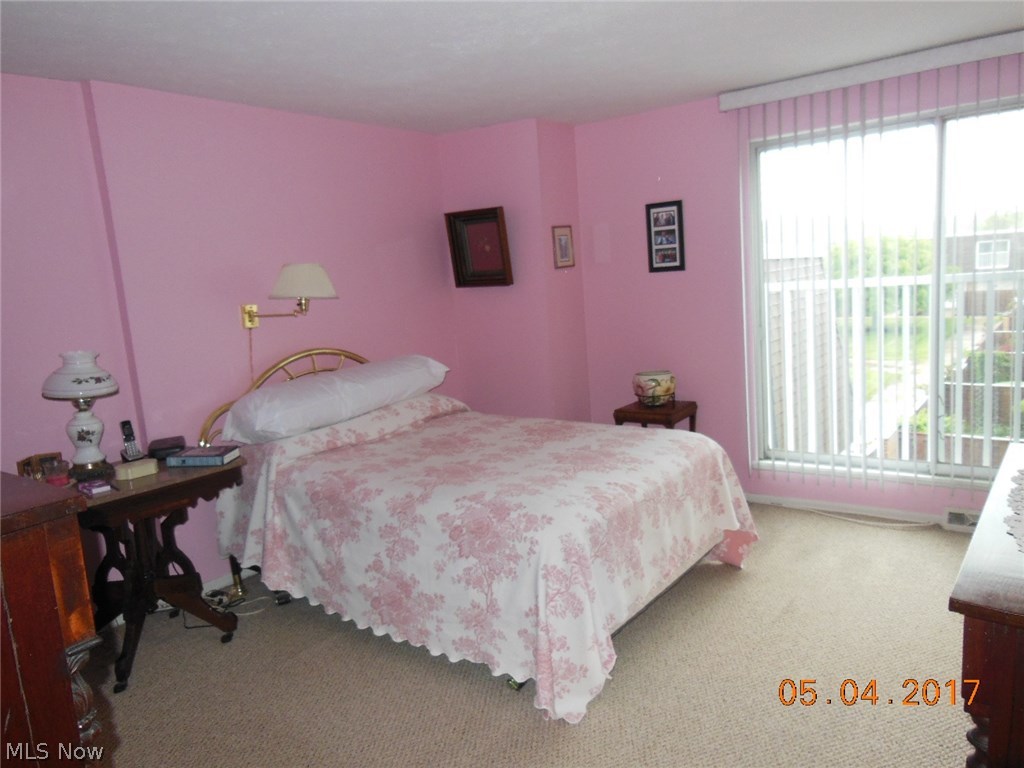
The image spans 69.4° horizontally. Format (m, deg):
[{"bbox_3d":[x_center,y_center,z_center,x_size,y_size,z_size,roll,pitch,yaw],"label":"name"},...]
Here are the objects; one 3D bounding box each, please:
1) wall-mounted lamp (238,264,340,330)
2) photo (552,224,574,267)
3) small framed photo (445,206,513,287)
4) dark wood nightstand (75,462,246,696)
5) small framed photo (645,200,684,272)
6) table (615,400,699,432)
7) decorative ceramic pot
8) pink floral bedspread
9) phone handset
[{"bbox_3d":[-1.091,-0.443,3.714,0.480,0.300,0.360,2,11,37],"label":"wall-mounted lamp"},{"bbox_3d":[0.337,-0.879,4.746,0.020,0.260,0.215,2,11,37],"label":"photo"},{"bbox_3d":[-0.221,-0.889,4.822,0.440,0.485,0.065,2,17,37],"label":"small framed photo"},{"bbox_3d":[-1.583,0.768,3.115,0.590,0.760,0.770,2,11,37],"label":"dark wood nightstand"},{"bbox_3d":[0.937,-0.903,4.542,0.238,0.418,0.020,2,11,37],"label":"small framed photo"},{"bbox_3d":[0.892,0.439,4.529,0.395,0.605,0.370,2,11,37],"label":"table"},{"bbox_3d":[0.876,0.036,4.536,0.260,0.190,0.260,-4,9,1],"label":"decorative ceramic pot"},{"bbox_3d":[-0.201,0.405,3.494,2.040,1.150,1.490,2,11,37],"label":"pink floral bedspread"},{"bbox_3d":[-1.723,0.265,3.365,0.095,0.180,0.075,2,11,37],"label":"phone handset"}]

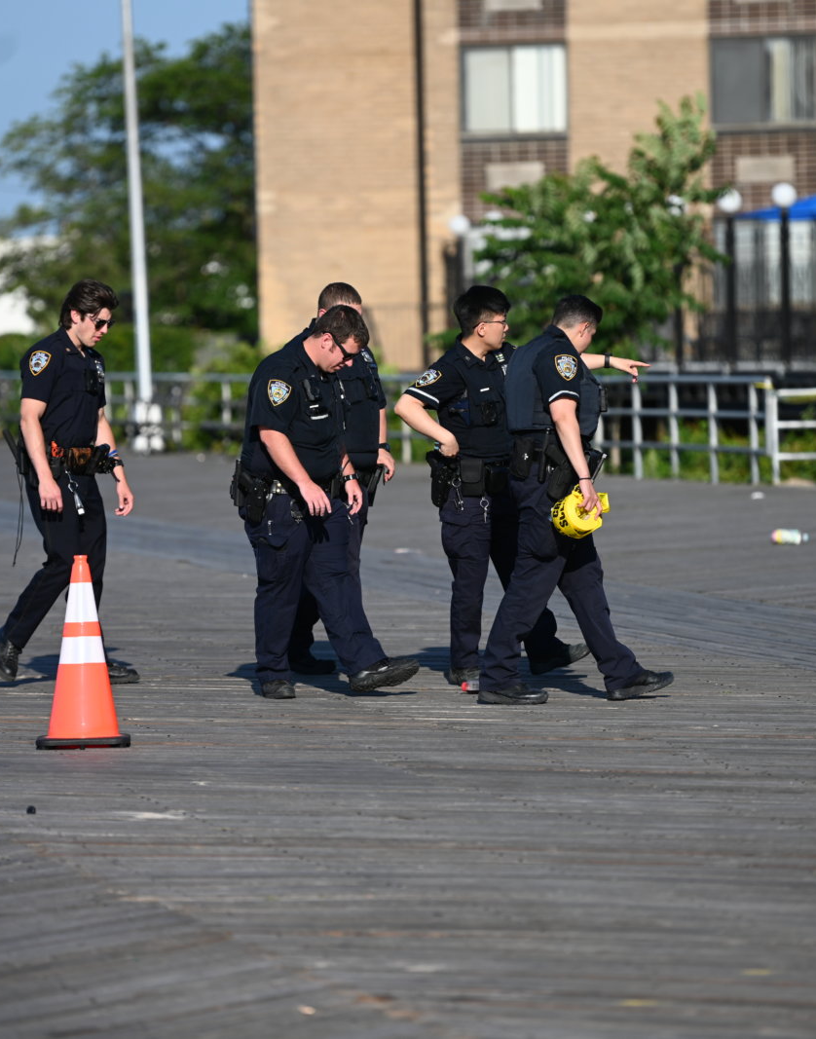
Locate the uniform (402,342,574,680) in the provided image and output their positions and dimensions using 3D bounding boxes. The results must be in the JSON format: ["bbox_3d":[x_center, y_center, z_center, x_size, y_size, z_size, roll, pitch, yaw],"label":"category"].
[{"bbox_3d":[0.361,-0.045,32.300,0.600,1.460,0.620,0,2,38],"label":"uniform"}]

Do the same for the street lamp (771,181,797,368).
[{"bbox_3d":[4.762,-3.098,93.000,0.310,2.370,0.310,-1,2,0],"label":"street lamp"}]

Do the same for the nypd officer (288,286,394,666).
[{"bbox_3d":[-0.289,-0.183,32.600,0.560,1.750,0.580,0,2,40],"label":"nypd officer"}]

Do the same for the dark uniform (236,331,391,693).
[{"bbox_3d":[-0.400,-0.041,30.800,0.560,1.470,0.560,0,2,33],"label":"dark uniform"}]

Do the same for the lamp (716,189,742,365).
[{"bbox_3d":[3.931,-2.946,90.000,0.320,2.150,0.320,-1,2,0],"label":"lamp"}]

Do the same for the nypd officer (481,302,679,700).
[{"bbox_3d":[0.687,-0.082,30.200,0.760,1.680,0.520,-2,2,-21],"label":"nypd officer"}]

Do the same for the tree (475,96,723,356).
[{"bbox_3d":[1.993,-2.488,79.000,2.800,4.000,2.700,-1,2,0],"label":"tree"}]

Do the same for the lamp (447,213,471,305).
[{"bbox_3d":[0.766,-3.451,109.000,0.320,2.150,0.320,-1,2,0],"label":"lamp"}]

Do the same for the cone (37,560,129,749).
[{"bbox_3d":[-1.206,0.489,27.350,0.360,0.711,0.360,-1,2,0],"label":"cone"}]

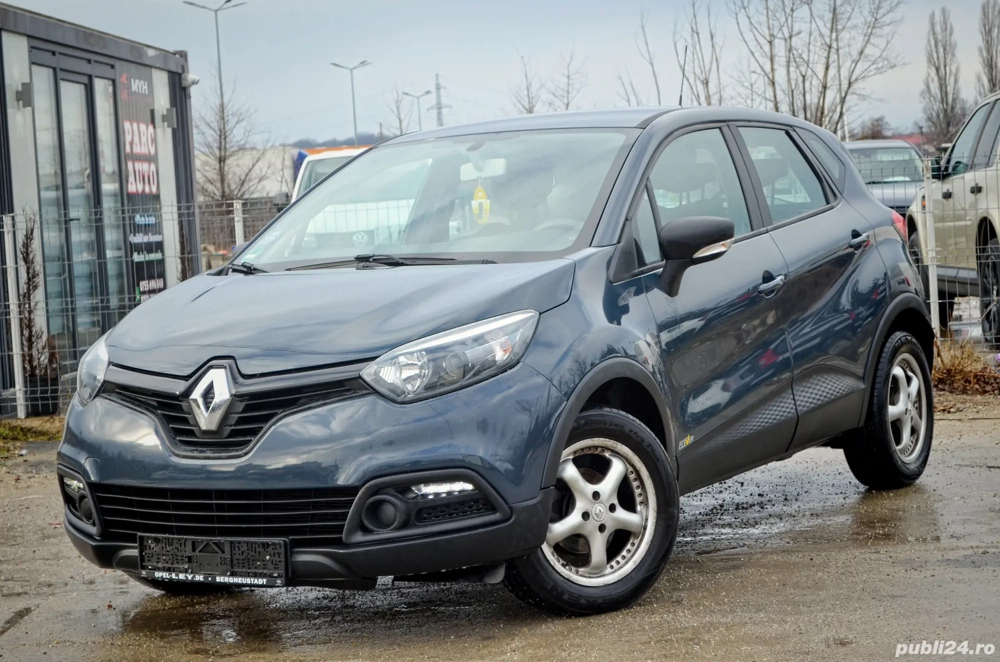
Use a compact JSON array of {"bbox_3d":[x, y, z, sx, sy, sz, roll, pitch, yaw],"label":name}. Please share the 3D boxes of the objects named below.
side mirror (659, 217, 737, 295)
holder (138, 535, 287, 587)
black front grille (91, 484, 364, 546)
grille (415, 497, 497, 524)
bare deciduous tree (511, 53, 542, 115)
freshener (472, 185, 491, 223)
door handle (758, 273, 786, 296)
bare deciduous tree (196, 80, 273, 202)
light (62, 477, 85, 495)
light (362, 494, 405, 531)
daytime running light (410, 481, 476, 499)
[{"bbox_3d":[0.624,-0.239,7.214,0.240,0.250,0.170,-2,4,31],"label":"side mirror"},{"bbox_3d":[-0.824,0.657,6.536,0.530,0.133,0.030,-2,4,31],"label":"holder"},{"bbox_3d":[-0.814,0.527,6.558,0.970,0.150,0.110,-2,4,31],"label":"black front grille"},{"bbox_3d":[-0.120,0.501,6.343,0.225,0.065,0.045,-3,4,5],"label":"grille"},{"bbox_3d":[0.883,-4.933,60.150,1.300,4.860,1.300,-4,4,0],"label":"bare deciduous tree"},{"bbox_3d":[-0.065,-0.434,7.804,0.068,0.136,0.015,-2,4,30],"label":"freshener"},{"bbox_3d":[0.941,-0.162,7.846,0.053,0.048,0.200,-2,4,30],"label":"door handle"},{"bbox_3d":[-7.075,-4.340,60.144,2.508,4.565,2.508,-2,4,30],"label":"bare deciduous tree"},{"bbox_3d":[-1.320,0.476,7.048,0.050,0.050,0.170,-6,4,-35],"label":"light"},{"bbox_3d":[-0.314,0.511,6.343,0.108,0.106,0.080,-2,4,23],"label":"light"},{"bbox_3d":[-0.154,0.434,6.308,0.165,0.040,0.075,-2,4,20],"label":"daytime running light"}]

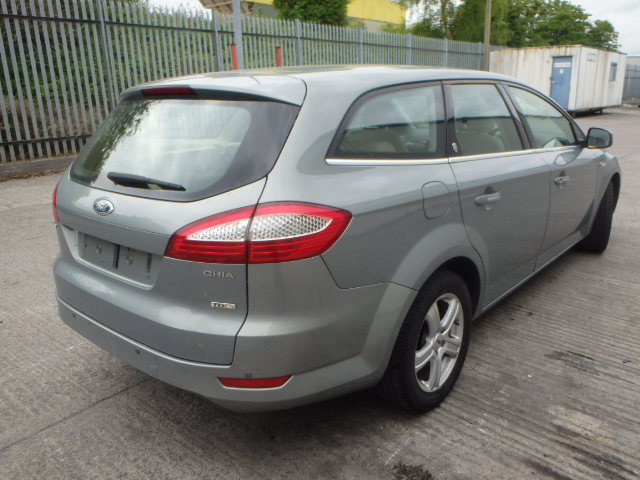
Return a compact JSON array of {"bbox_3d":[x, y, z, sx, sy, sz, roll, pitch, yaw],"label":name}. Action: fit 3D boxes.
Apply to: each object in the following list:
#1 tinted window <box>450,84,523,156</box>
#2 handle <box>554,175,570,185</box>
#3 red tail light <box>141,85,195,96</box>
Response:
[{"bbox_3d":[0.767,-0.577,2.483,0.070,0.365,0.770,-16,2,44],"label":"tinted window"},{"bbox_3d":[1.486,-0.376,3.175,0.055,0.050,0.225,11,20,40],"label":"handle"},{"bbox_3d":[-0.608,-0.600,2.086,0.360,0.040,0.050,11,20,40],"label":"red tail light"}]

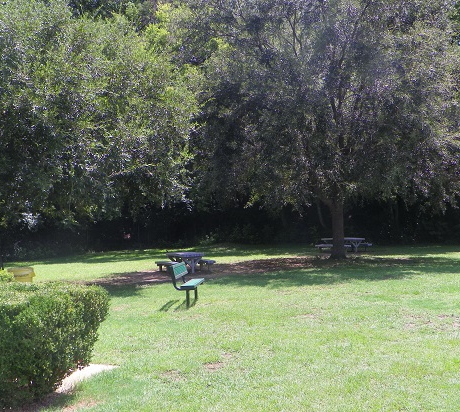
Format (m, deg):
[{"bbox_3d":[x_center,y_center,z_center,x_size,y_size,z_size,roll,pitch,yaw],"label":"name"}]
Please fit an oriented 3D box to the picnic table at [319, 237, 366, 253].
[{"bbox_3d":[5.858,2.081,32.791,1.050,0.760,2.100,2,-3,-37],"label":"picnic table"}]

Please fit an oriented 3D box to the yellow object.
[{"bbox_3d":[-4.731,1.790,14.385,0.620,0.780,0.620,0,-2,0],"label":"yellow object"}]

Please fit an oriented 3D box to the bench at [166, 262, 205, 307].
[{"bbox_3d":[-0.896,1.656,13.504,0.540,0.860,1.850,0,-2,3],"label":"bench"}]

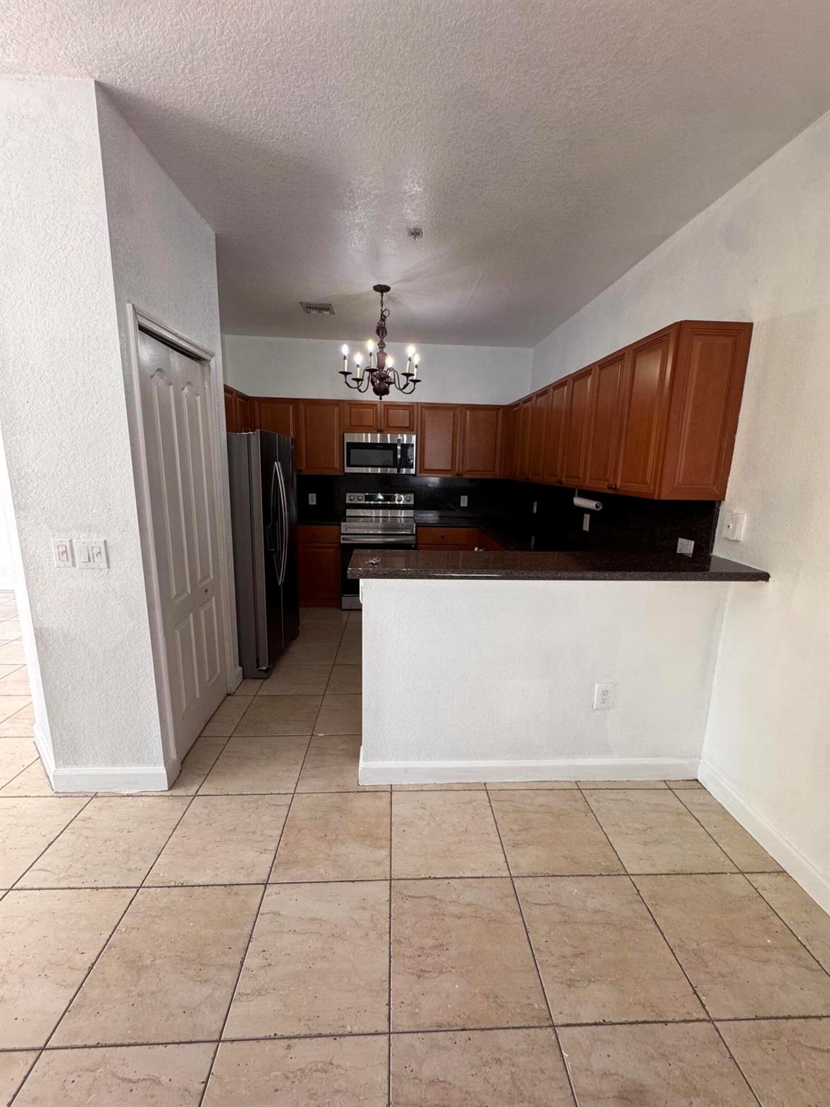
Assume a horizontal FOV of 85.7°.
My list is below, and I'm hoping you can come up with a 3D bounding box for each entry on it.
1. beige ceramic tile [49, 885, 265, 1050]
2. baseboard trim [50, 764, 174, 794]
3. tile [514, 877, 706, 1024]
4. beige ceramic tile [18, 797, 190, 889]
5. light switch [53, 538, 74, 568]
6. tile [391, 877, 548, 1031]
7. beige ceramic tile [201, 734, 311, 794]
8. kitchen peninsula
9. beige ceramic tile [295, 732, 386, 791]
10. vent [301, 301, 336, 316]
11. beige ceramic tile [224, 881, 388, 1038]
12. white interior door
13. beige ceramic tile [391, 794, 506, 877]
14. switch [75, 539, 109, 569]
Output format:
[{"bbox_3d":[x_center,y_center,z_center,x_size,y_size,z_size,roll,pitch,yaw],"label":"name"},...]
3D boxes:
[{"bbox_3d":[-0.762,1.267,1.418,0.451,0.010,0.451,1,12,-3],"label":"beige ceramic tile"},{"bbox_3d":[-1.414,1.047,2.081,0.530,0.132,0.016,1,12,-3],"label":"baseboard trim"},{"bbox_3d":[0.606,1.283,1.485,0.453,0.010,0.453,1,12,-3],"label":"tile"},{"bbox_3d":[-1.240,1.174,1.846,0.453,0.010,0.453,1,12,-3],"label":"beige ceramic tile"},{"bbox_3d":[-1.461,-0.004,1.864,0.069,0.117,0.010,1,12,-3],"label":"light switch"},{"bbox_3d":[0.149,1.279,1.464,0.453,0.010,0.453,1,12,-3],"label":"tile"},{"bbox_3d":[-0.802,1.084,2.310,0.451,0.010,0.451,1,12,-3],"label":"beige ceramic tile"},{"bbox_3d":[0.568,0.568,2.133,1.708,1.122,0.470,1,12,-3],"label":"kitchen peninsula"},{"bbox_3d":[-0.346,1.088,2.332,0.451,0.010,0.451,1,12,-3],"label":"beige ceramic tile"},{"bbox_3d":[-0.827,-2.090,3.825,0.262,0.020,0.292,1,12,-3],"label":"vent"},{"bbox_3d":[-0.306,1.271,1.439,0.451,0.010,0.451,1,12,-3],"label":"beige ceramic tile"},{"bbox_3d":[-1.220,-0.005,2.426,0.035,2.040,0.700,1,12,-3],"label":"white interior door"},{"bbox_3d":[0.129,1.187,1.911,0.453,0.010,0.453,1,12,-3],"label":"beige ceramic tile"},{"bbox_3d":[-1.357,0.004,1.880,0.124,0.124,0.011,1,12,-3],"label":"switch"}]

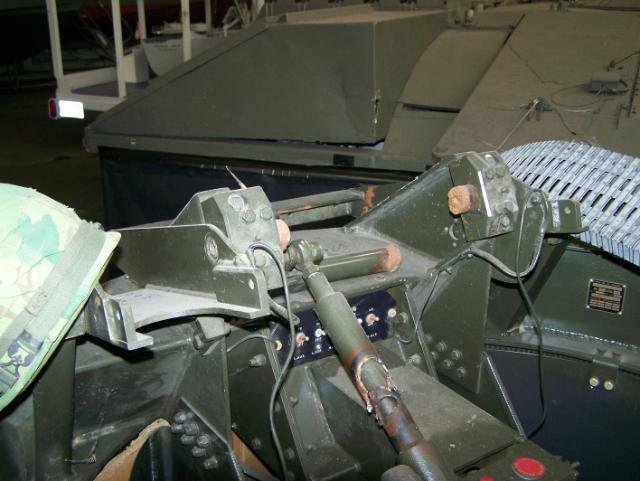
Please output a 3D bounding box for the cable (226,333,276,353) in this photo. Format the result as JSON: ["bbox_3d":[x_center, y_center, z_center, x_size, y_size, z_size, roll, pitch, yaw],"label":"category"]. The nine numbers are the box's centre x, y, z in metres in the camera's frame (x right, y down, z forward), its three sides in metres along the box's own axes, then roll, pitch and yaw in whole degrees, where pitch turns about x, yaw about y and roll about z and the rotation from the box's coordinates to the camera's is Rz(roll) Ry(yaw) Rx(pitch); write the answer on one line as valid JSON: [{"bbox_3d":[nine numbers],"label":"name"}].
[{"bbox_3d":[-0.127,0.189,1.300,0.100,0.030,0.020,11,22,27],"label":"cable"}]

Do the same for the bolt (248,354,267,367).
[{"bbox_3d":[-0.113,0.219,1.280,0.026,0.020,0.020,-11,23,-31],"label":"bolt"}]

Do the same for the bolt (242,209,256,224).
[{"bbox_3d":[-0.109,-0.037,1.090,0.019,0.019,0.011,-11,-12,-31],"label":"bolt"}]

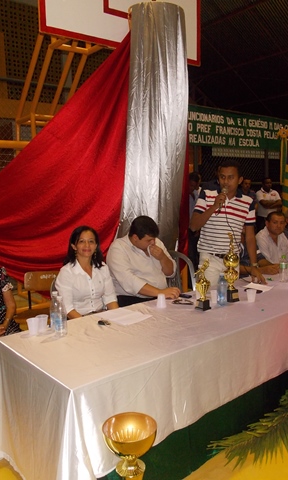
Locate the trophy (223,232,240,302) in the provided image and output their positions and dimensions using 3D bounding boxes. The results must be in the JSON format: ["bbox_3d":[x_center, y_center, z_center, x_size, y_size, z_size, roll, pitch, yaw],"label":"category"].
[{"bbox_3d":[0.646,0.192,3.109,0.110,0.500,0.105,-3,8,-17],"label":"trophy"}]

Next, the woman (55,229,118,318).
[{"bbox_3d":[-0.386,0.558,2.901,0.480,1.270,0.700,-5,8,-30],"label":"woman"}]

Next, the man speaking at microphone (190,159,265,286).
[{"bbox_3d":[0.725,0.180,3.790,0.620,1.760,0.420,-1,7,-3],"label":"man speaking at microphone"}]

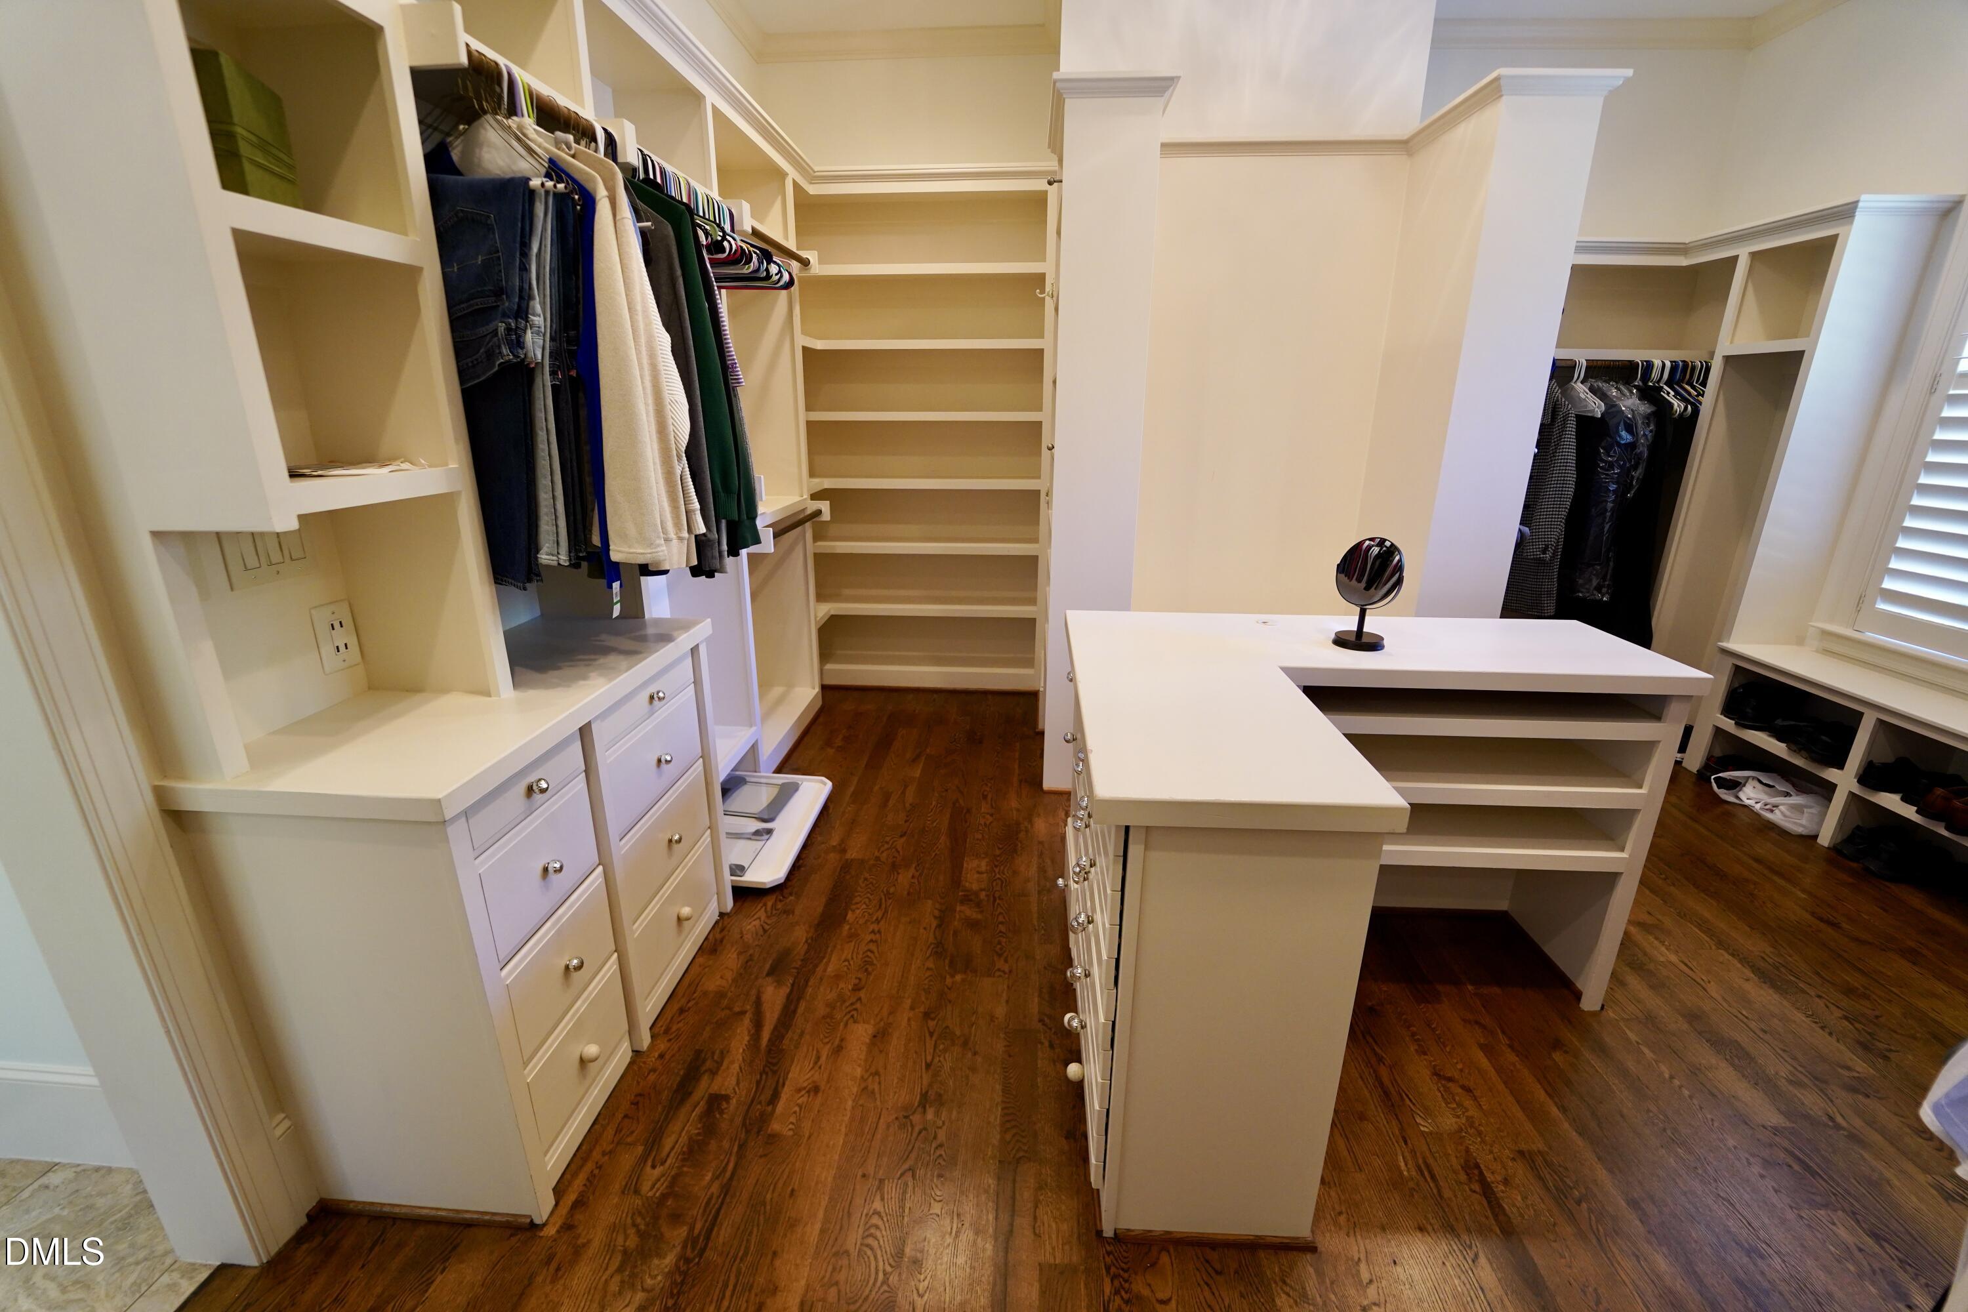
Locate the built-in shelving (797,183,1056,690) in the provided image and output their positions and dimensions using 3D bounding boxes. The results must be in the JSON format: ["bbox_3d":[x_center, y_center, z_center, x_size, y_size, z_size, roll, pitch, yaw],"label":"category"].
[{"bbox_3d":[-0.294,-1.024,3.954,1.247,2.443,0.276,1,18,3],"label":"built-in shelving"}]

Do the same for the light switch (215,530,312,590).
[{"bbox_3d":[-1.292,-0.200,1.390,0.009,0.132,0.171,1,18,3],"label":"light switch"}]

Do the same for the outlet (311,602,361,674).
[{"bbox_3d":[-1.288,-0.038,1.531,0.008,0.138,0.090,1,18,3],"label":"outlet"}]

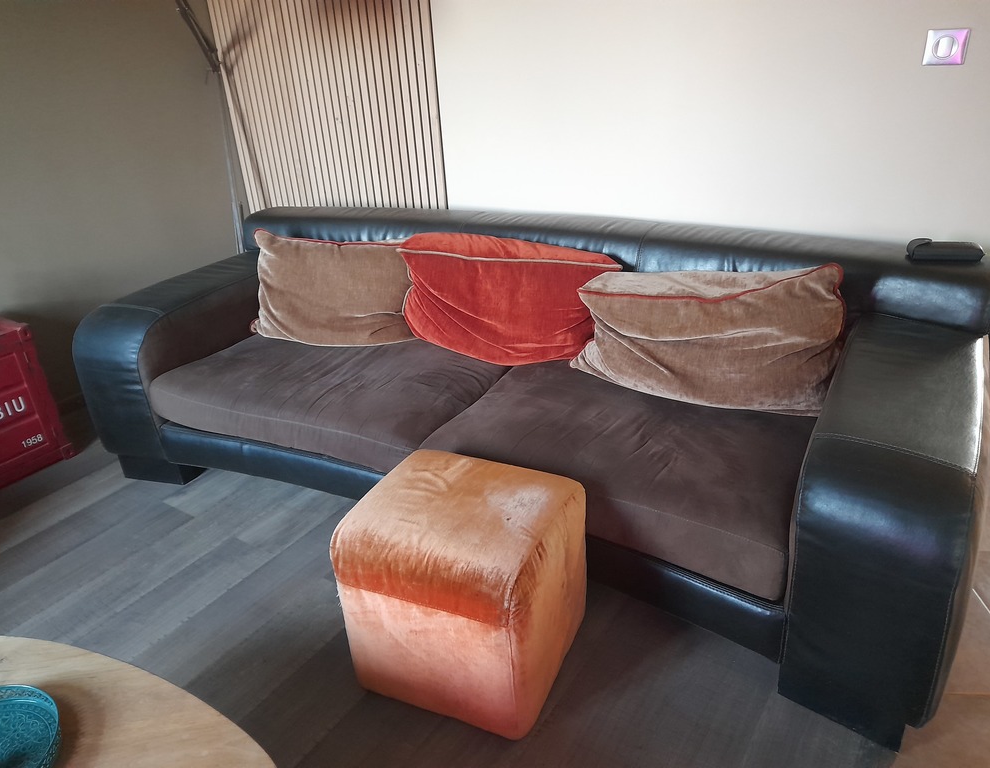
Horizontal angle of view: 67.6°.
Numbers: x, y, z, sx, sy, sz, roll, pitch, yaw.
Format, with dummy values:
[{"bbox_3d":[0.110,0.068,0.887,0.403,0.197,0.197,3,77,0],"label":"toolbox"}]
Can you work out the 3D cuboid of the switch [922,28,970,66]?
[{"bbox_3d":[1.068,-0.797,1.751,0.082,0.082,0.012,13,31,30],"label":"switch"}]

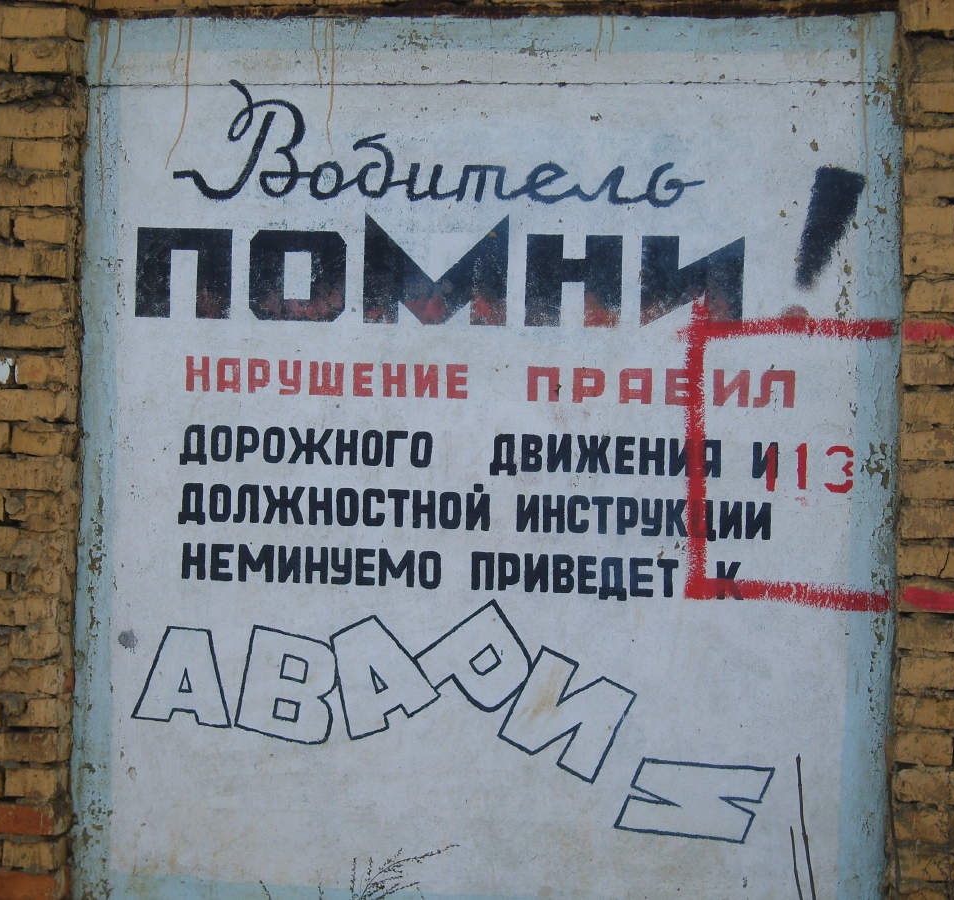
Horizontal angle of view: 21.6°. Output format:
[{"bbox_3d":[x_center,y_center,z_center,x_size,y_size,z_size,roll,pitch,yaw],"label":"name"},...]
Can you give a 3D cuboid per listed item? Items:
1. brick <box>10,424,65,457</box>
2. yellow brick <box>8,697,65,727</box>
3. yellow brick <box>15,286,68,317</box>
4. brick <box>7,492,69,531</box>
[{"bbox_3d":[-0.945,-0.024,5.571,0.122,0.067,0.205,1,2,10],"label":"brick"},{"bbox_3d":[-0.967,0.583,5.644,0.120,0.065,0.210,1,1,10],"label":"yellow brick"},{"bbox_3d":[-0.934,-0.325,5.558,0.117,0.066,0.250,1,0,8],"label":"yellow brick"},{"bbox_3d":[-0.963,0.134,5.634,0.120,0.065,0.210,1,1,10],"label":"brick"}]

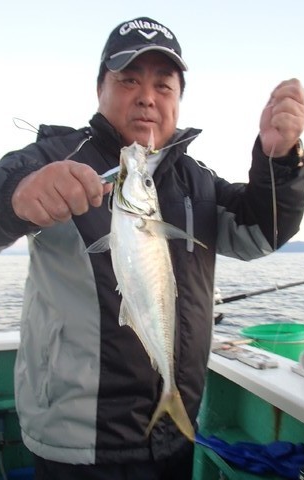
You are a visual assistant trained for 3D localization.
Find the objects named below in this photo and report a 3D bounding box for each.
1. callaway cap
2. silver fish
[{"bbox_3d":[-0.017,-0.415,0.825,0.175,0.140,0.255,0,16,-9],"label":"callaway cap"},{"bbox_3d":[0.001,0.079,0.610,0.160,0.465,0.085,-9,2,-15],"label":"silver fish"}]

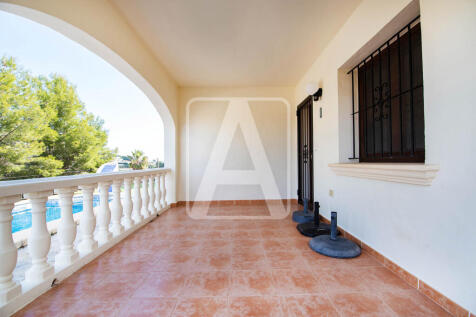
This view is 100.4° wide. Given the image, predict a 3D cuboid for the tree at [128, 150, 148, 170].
[{"bbox_3d":[-9.000,0.450,18.000,1.900,2.400,1.900,0,-1,0],"label":"tree"}]

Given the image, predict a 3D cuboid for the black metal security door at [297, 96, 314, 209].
[{"bbox_3d":[1.275,-0.083,3.780,0.090,2.080,0.870,0,-1,0],"label":"black metal security door"}]

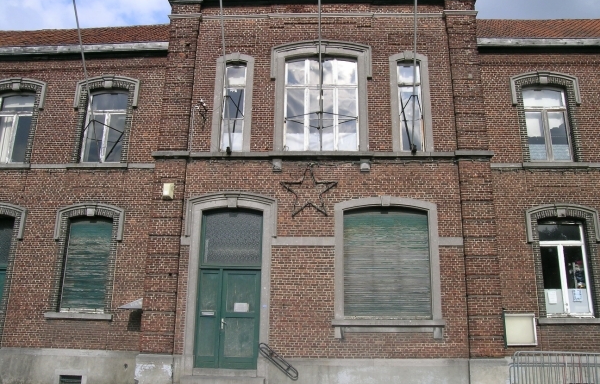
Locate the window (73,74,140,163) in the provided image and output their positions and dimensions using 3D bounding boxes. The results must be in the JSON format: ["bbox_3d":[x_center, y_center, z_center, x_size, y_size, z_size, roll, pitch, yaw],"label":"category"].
[{"bbox_3d":[-5.249,-1.991,13.253,1.810,2.570,0.270,0,-14,3],"label":"window"}]

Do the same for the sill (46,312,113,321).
[{"bbox_3d":[-5.417,3.081,11.945,1.710,0.150,0.250,0,-14,3],"label":"sill"}]

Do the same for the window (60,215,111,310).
[{"bbox_3d":[-5.409,1.836,12.386,1.160,2.420,0.130,0,-14,3],"label":"window"}]

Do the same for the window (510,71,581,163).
[{"bbox_3d":[6.398,-1.970,12.607,1.800,2.550,0.270,0,-14,3],"label":"window"}]

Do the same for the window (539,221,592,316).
[{"bbox_3d":[6.423,1.829,11.738,1.100,2.360,0.130,0,-14,3],"label":"window"}]

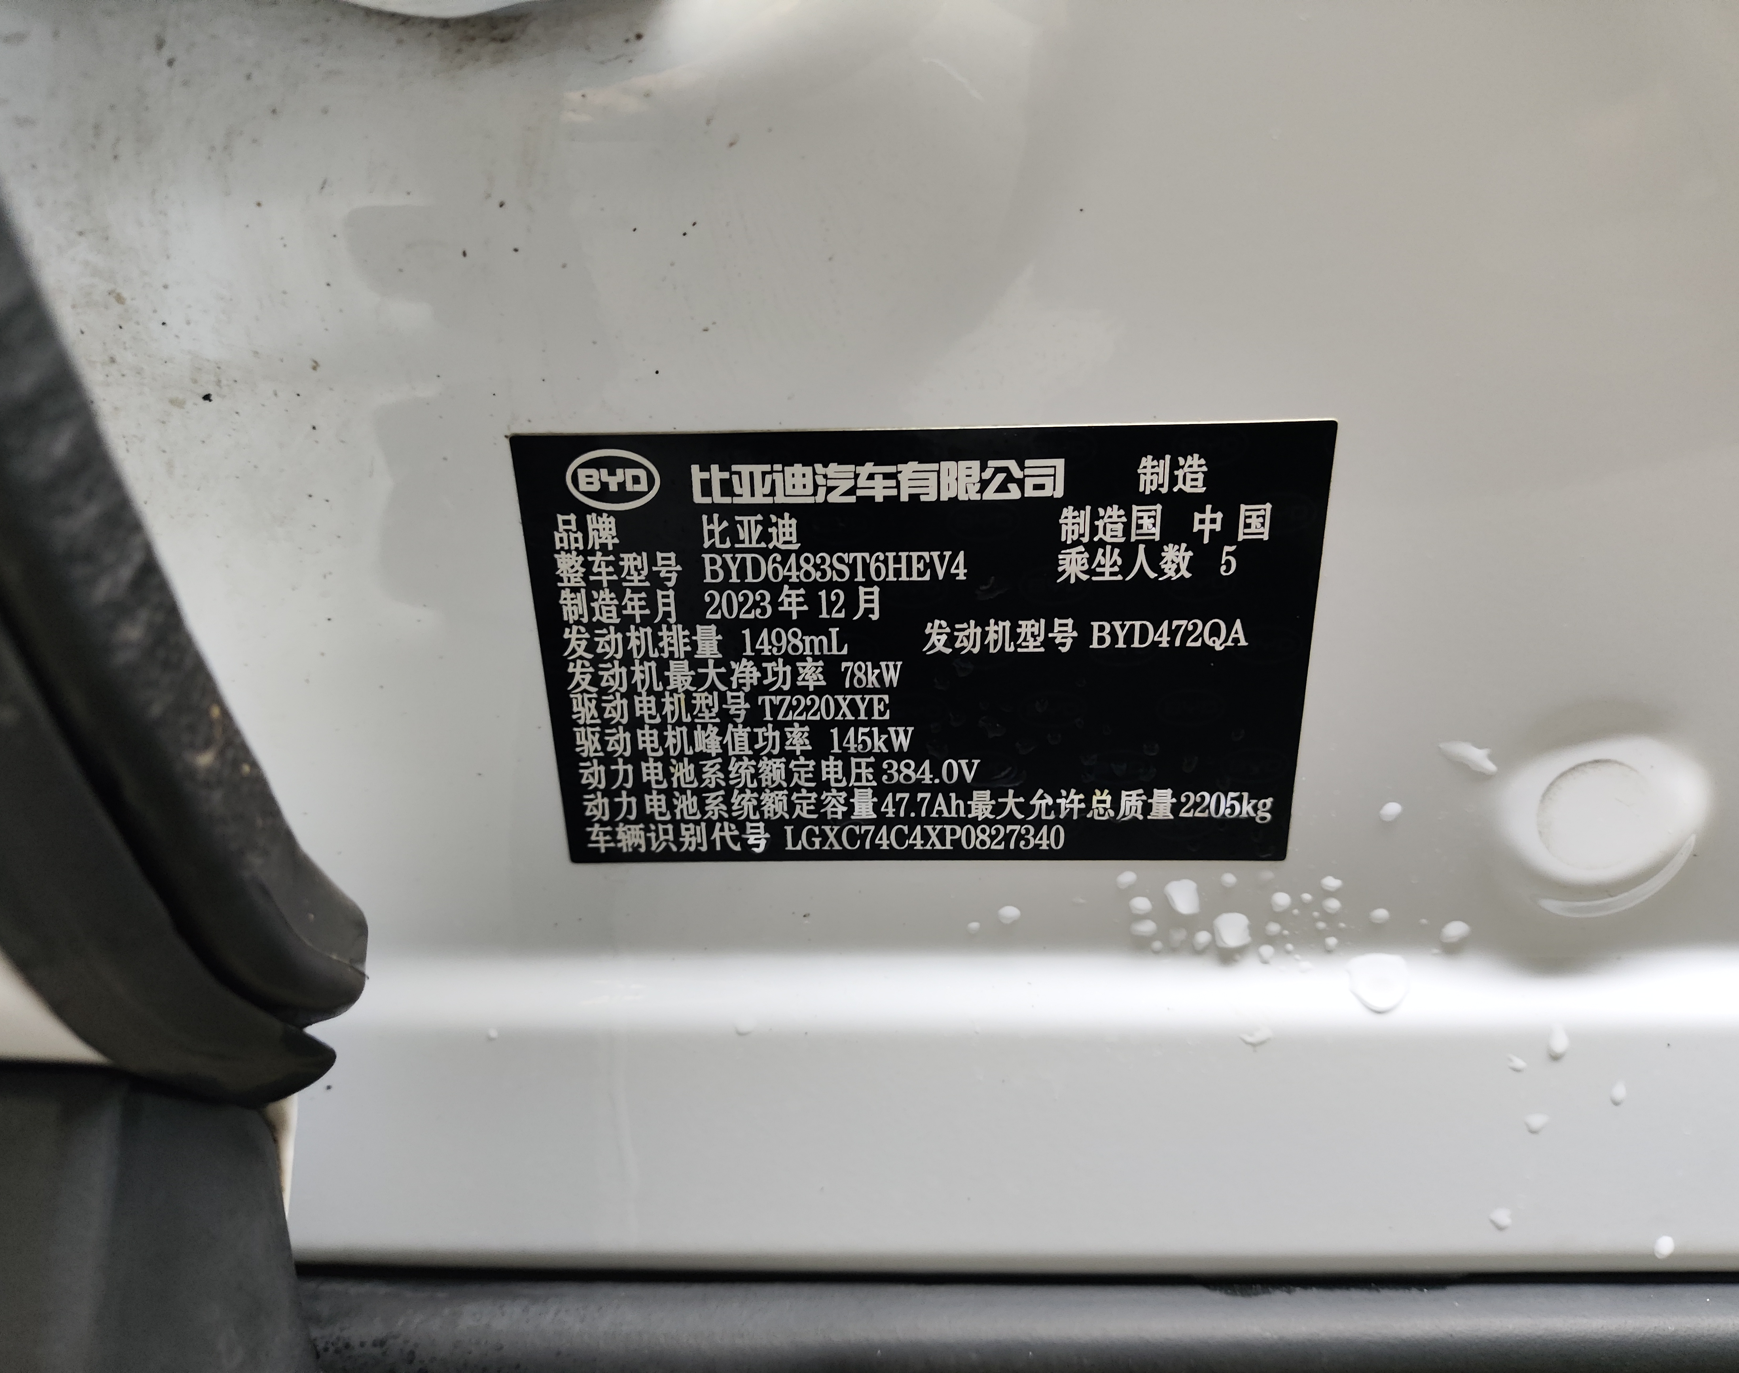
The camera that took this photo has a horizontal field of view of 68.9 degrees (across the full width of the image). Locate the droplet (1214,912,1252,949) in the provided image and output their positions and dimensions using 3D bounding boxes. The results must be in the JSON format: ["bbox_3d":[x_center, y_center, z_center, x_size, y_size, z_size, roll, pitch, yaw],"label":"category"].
[{"bbox_3d":[0.051,0.034,0.179,0.005,0.006,0.002,-1,24,2],"label":"droplet"}]

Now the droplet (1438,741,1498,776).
[{"bbox_3d":[0.079,0.010,0.167,0.008,0.005,0.002,-1,24,2],"label":"droplet"}]

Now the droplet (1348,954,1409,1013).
[{"bbox_3d":[0.072,0.042,0.179,0.009,0.010,0.003,-1,24,2],"label":"droplet"}]

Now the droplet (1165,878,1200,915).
[{"bbox_3d":[0.044,0.029,0.177,0.005,0.006,0.002,-1,24,2],"label":"droplet"}]

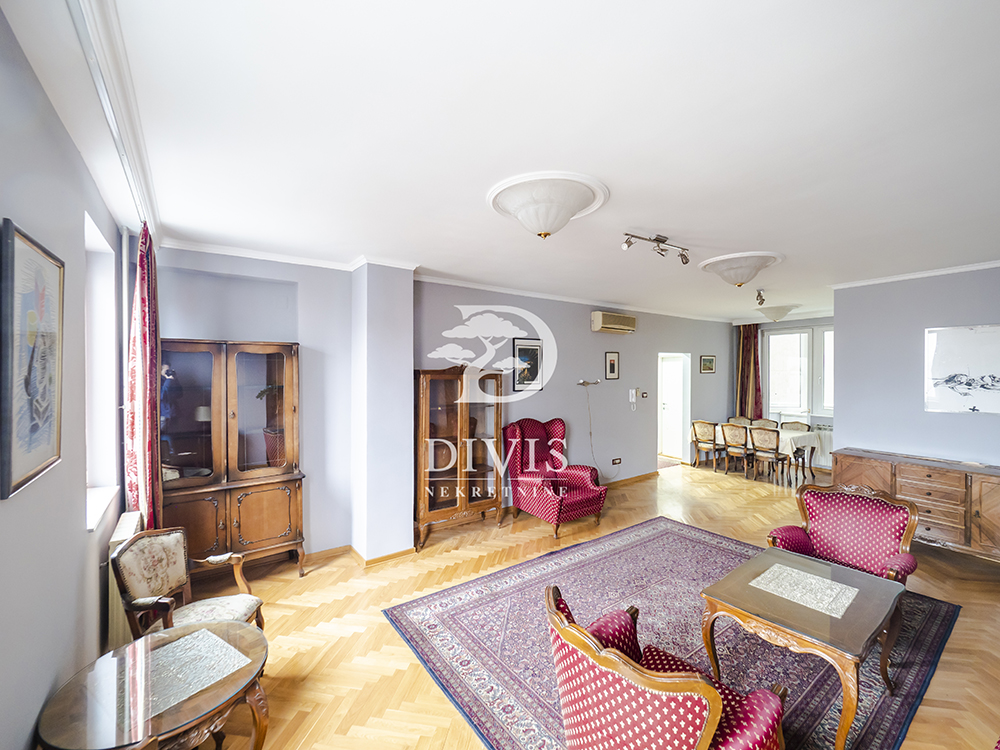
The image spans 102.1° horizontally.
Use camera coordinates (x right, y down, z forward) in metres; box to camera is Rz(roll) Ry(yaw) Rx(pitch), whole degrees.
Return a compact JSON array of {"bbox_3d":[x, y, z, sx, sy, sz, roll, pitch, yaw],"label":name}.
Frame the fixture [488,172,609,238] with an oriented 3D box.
[{"bbox_3d":[0.290,-0.928,2.426,0.690,0.230,0.690,0,1,0],"label":"fixture"}]

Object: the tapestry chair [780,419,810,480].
[{"bbox_3d":[4.784,1.258,6.667,0.520,0.880,0.445,0,1,-34],"label":"tapestry chair"}]

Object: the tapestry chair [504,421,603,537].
[{"bbox_3d":[0.642,1.120,4.712,0.820,1.140,0.870,0,0,-36],"label":"tapestry chair"}]

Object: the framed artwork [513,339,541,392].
[{"bbox_3d":[0.377,-0.127,5.132,0.500,0.660,0.030,0,0,-36],"label":"framed artwork"}]

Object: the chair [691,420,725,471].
[{"bbox_3d":[3.836,1.250,7.316,0.520,0.880,0.445,0,1,-34],"label":"chair"}]

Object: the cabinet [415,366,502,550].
[{"bbox_3d":[-0.475,0.793,4.301,1.000,1.790,0.380,0,0,-36],"label":"cabinet"}]

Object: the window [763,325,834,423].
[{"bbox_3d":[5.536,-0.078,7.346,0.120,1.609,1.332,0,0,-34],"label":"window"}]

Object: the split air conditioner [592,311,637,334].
[{"bbox_3d":[1.707,-0.757,6.045,0.805,0.285,0.200,0,1,-36],"label":"split air conditioner"}]

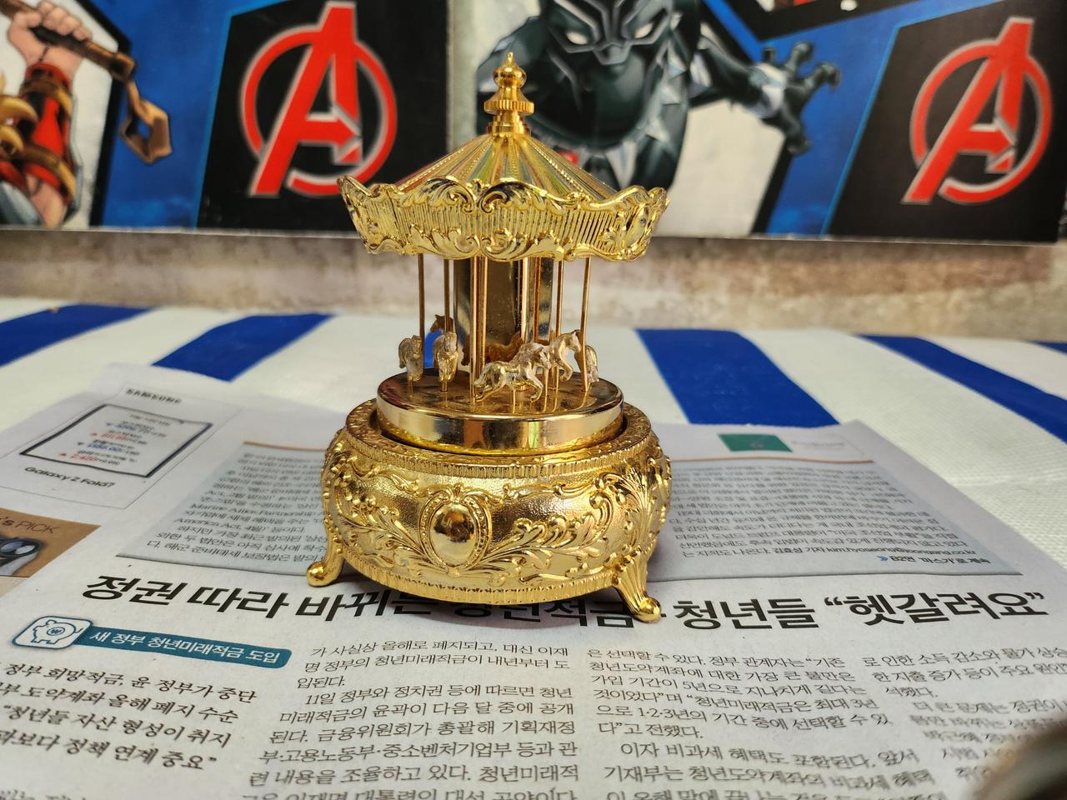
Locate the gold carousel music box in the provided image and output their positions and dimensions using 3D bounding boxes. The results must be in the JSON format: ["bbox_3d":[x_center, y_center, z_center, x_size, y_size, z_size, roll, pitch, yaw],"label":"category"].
[{"bbox_3d":[-0.008,-0.019,0.190,0.088,0.128,0.094,4,14,8],"label":"gold carousel music box"}]

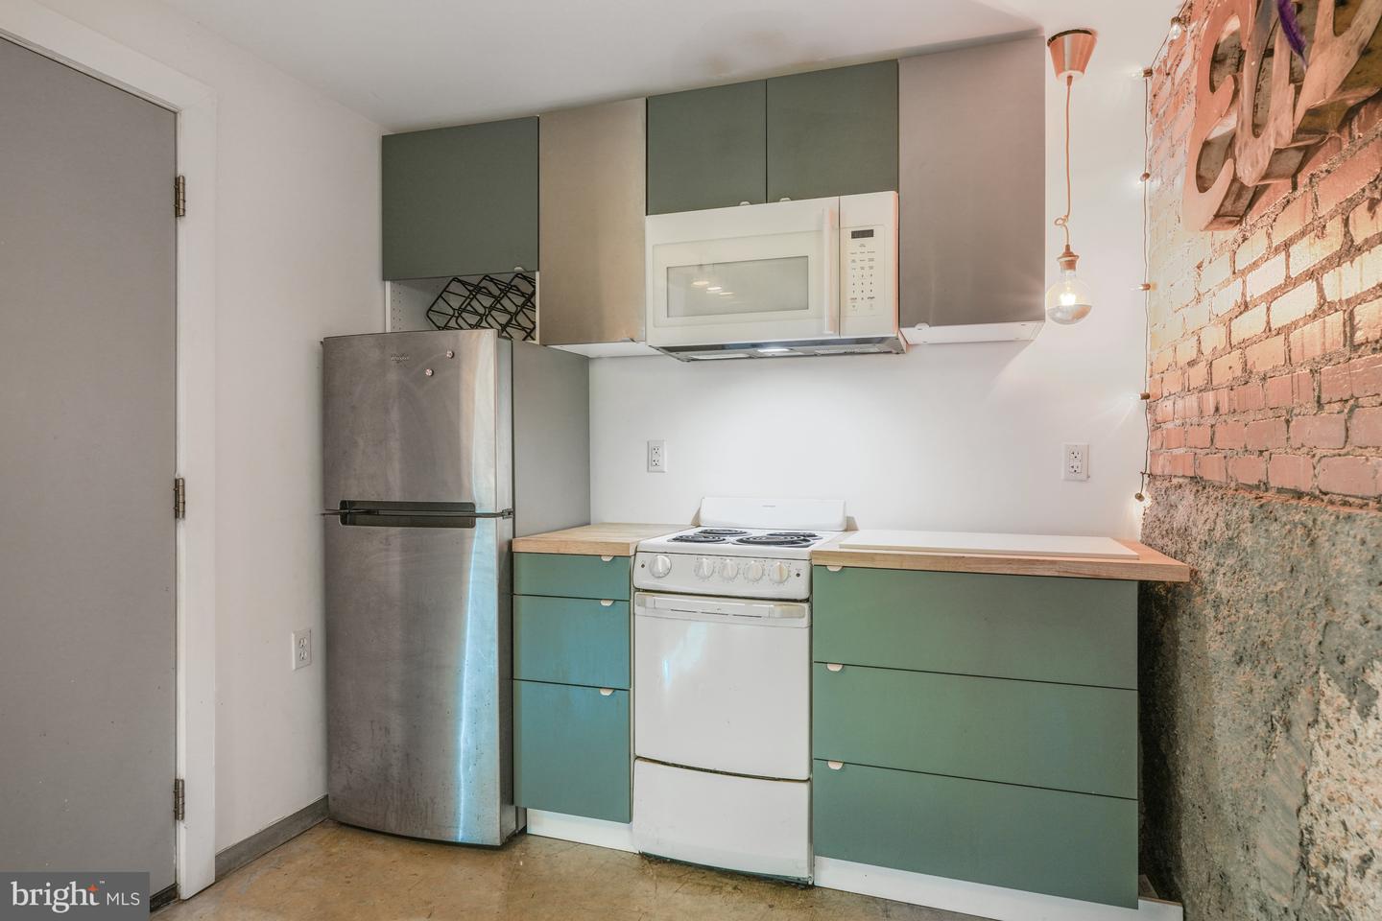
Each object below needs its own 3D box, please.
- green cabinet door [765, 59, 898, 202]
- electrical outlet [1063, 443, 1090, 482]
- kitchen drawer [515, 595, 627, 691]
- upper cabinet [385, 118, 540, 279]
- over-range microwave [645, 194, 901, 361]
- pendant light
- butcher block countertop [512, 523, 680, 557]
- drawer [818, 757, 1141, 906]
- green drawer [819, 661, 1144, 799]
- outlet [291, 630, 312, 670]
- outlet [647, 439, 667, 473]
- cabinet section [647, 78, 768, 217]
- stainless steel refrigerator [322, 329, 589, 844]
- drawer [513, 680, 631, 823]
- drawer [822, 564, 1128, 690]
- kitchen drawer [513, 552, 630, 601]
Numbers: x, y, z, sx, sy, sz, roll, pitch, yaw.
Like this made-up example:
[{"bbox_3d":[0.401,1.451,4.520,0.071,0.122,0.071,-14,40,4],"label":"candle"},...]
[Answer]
[{"bbox_3d":[0.409,-0.947,2.241,0.378,0.374,0.020,0,1,18],"label":"green cabinet door"},{"bbox_3d":[1.198,0.008,2.386,0.072,0.115,0.010,0,0,18],"label":"electrical outlet"},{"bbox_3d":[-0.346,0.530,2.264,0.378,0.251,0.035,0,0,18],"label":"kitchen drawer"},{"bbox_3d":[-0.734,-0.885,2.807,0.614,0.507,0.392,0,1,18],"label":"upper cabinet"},{"bbox_3d":[0.283,-0.558,2.466,0.758,0.409,0.420,0,1,18],"label":"over-range microwave"},{"bbox_3d":[1.024,-0.754,2.073,0.126,0.780,0.126,0,1,18],"label":"pendant light"},{"bbox_3d":[-0.256,0.253,2.536,0.377,0.038,0.631,0,1,18],"label":"butcher block countertop"},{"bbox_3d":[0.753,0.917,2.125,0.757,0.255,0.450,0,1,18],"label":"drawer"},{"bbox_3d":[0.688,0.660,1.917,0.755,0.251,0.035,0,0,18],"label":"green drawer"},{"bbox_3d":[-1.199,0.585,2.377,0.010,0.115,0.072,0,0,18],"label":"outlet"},{"bbox_3d":[-0.128,-0.013,2.819,0.070,0.115,0.009,0,1,18],"label":"outlet"},{"bbox_3d":[0.048,-0.943,2.350,0.377,0.378,0.022,0,0,18],"label":"cabinet section"},{"bbox_3d":[-0.753,0.383,2.603,0.610,1.522,0.685,0,1,18],"label":"stainless steel refrigerator"},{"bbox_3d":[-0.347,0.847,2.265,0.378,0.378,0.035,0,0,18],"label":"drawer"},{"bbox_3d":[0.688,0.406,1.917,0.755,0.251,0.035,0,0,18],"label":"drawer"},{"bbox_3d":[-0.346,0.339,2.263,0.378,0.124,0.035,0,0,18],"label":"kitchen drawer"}]

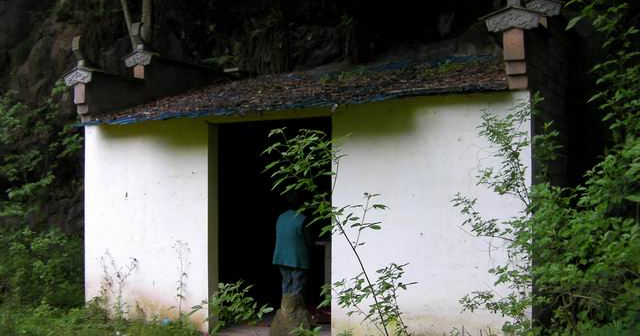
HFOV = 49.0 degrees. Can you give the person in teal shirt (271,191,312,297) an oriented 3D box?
[{"bbox_3d":[-0.310,1.030,8.100,0.470,1.500,0.400,-2,-2,32],"label":"person in teal shirt"}]

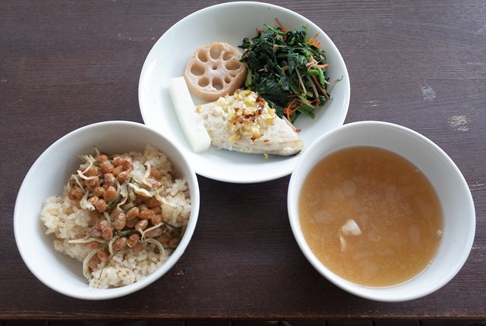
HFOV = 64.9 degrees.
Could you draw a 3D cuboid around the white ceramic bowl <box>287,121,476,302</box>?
[{"bbox_3d":[0.107,0.043,0.329,0.145,0.066,0.145,0,68,0],"label":"white ceramic bowl"}]

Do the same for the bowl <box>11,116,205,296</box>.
[{"bbox_3d":[-0.106,0.043,0.331,0.145,0.066,0.145,0,68,0],"label":"bowl"}]

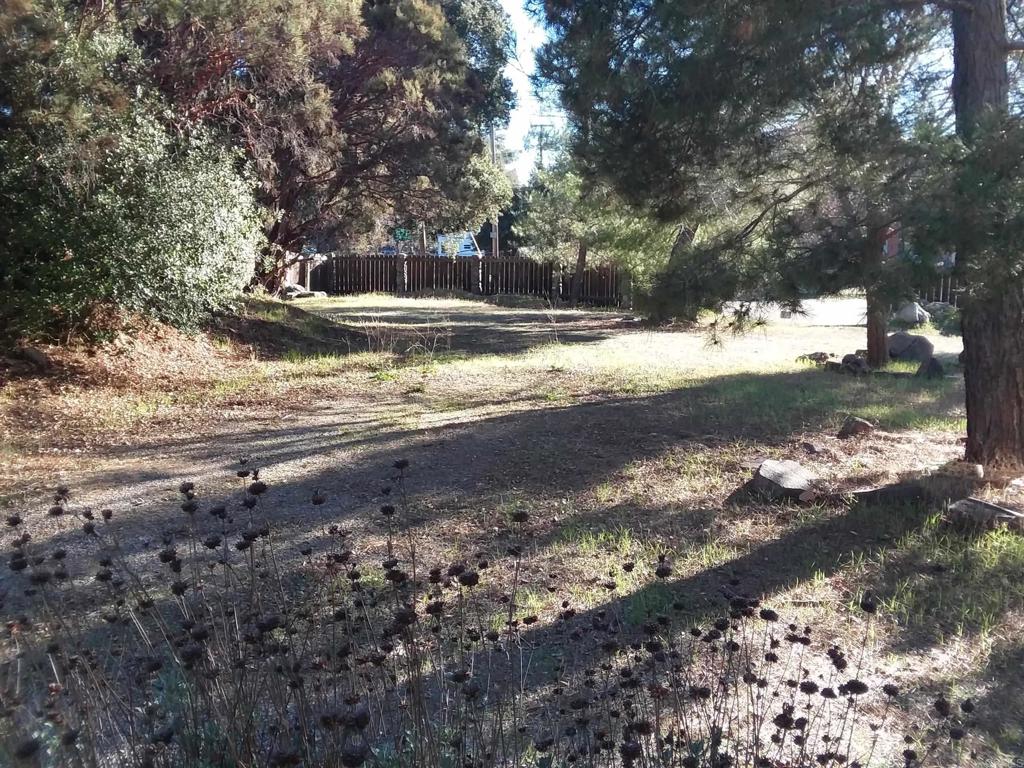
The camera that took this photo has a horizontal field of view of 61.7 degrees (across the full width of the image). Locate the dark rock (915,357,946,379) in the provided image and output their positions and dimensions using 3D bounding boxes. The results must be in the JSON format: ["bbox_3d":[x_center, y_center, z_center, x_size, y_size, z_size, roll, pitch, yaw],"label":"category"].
[{"bbox_3d":[5.110,-0.202,10.500,0.360,0.240,0.300,4,10,26],"label":"dark rock"}]

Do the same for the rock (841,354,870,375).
[{"bbox_3d":[4.324,-0.245,10.800,0.370,0.220,0.310,3,10,22],"label":"rock"}]

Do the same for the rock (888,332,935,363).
[{"bbox_3d":[5.713,-0.523,12.300,0.680,0.380,0.520,4,10,25],"label":"rock"}]

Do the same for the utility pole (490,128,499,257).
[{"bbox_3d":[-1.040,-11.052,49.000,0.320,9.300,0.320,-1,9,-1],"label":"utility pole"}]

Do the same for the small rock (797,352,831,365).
[{"bbox_3d":[4.112,-0.348,11.700,0.450,0.160,0.320,3,10,19],"label":"small rock"}]

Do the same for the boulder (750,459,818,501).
[{"bbox_3d":[1.763,0.618,5.550,0.440,0.200,0.360,3,9,18],"label":"boulder"}]

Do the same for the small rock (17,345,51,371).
[{"bbox_3d":[-5.354,-0.291,9.600,0.380,0.260,0.330,-5,10,-29],"label":"small rock"}]

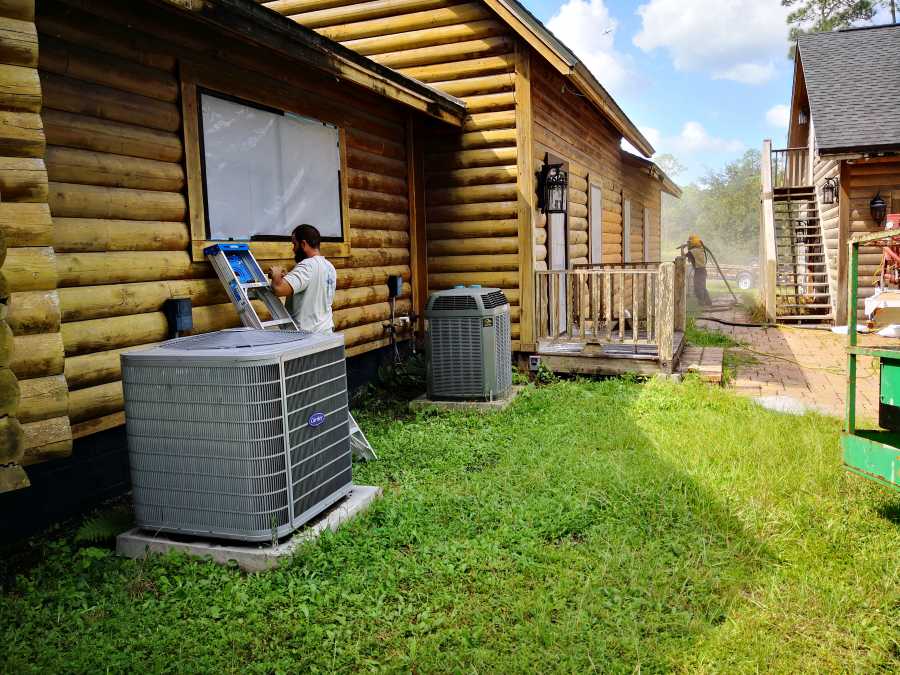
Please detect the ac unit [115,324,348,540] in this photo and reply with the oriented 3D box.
[{"bbox_3d":[-1.086,0.463,3.723,0.889,0.857,0.889,0,7,20],"label":"ac unit"}]

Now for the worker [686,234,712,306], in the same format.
[{"bbox_3d":[6.075,-1.633,17.077,0.620,1.737,0.520,2,7,28],"label":"worker"}]

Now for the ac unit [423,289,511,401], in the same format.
[{"bbox_3d":[0.186,0.049,6.724,0.688,0.984,0.666,1,7,21],"label":"ac unit"}]

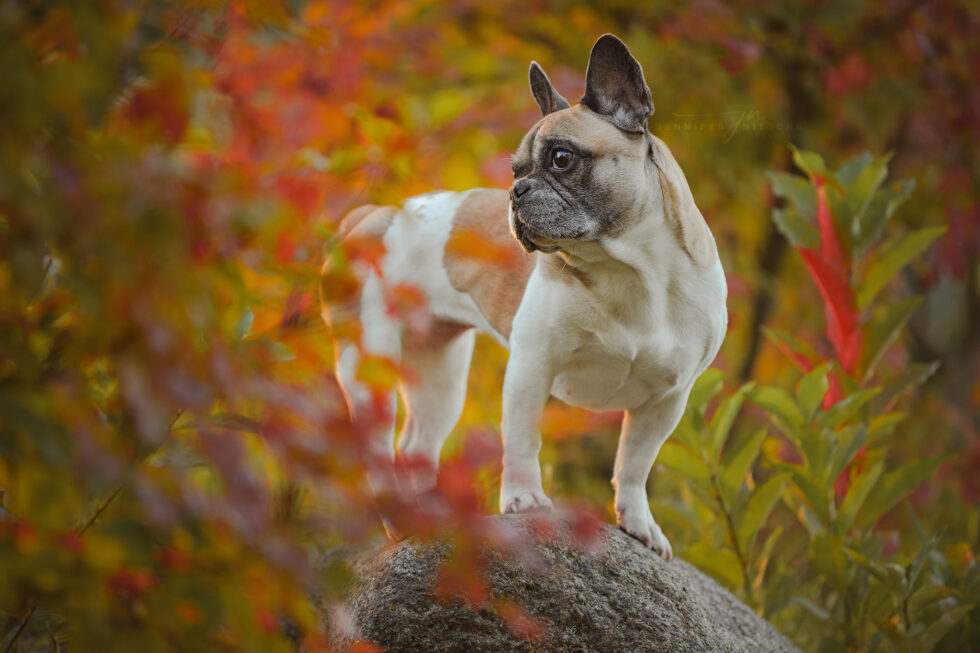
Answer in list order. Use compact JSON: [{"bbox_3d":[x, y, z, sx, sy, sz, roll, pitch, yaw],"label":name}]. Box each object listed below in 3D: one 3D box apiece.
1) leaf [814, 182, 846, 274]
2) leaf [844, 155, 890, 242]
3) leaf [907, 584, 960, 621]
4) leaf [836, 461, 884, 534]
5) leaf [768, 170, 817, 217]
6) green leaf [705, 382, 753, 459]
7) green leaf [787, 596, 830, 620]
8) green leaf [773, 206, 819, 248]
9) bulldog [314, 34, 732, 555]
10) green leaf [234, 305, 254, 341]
[{"bbox_3d":[0.363,-0.105,5.500,0.022,0.103,0.025,-14,0,-4],"label":"leaf"},{"bbox_3d":[0.403,-0.136,5.500,0.030,0.100,0.028,24,0,7],"label":"leaf"},{"bbox_3d":[0.445,0.279,5.200,0.058,0.026,0.018,-26,-8,9],"label":"leaf"},{"bbox_3d":[0.396,0.182,5.500,0.023,0.088,0.025,30,0,8],"label":"leaf"},{"bbox_3d":[0.314,-0.133,5.300,0.072,0.031,0.016,44,-6,-9],"label":"leaf"},{"bbox_3d":[0.256,0.100,5.500,0.025,0.090,0.025,29,0,8],"label":"green leaf"},{"bbox_3d":[0.331,0.292,5.350,0.050,0.014,0.015,26,-8,9],"label":"green leaf"},{"bbox_3d":[0.315,-0.100,5.300,0.064,0.029,0.016,44,-6,-9],"label":"green leaf"},{"bbox_3d":[0.029,-0.032,4.920,0.220,0.480,0.420,-1,2,-30],"label":"bulldog"},{"bbox_3d":[-0.251,-0.004,5.300,0.021,0.037,0.020,6,0,2],"label":"green leaf"}]

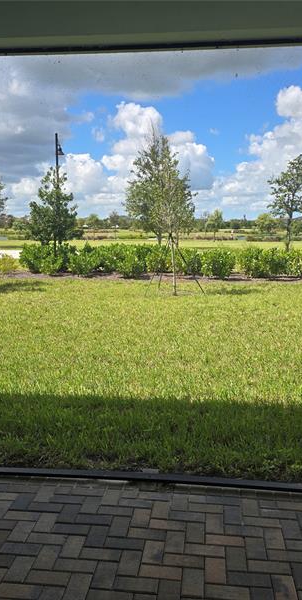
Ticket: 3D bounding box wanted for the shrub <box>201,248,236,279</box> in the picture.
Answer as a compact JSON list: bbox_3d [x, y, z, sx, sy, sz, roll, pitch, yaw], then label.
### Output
[{"bbox_3d":[2.091,-1.113,16.387,1.048,0.947,1.048,1,8,7],"label":"shrub"}]

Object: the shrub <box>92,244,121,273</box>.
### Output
[{"bbox_3d":[-1.536,-1.413,18.294,1.115,0.990,1.115,0,8,-5],"label":"shrub"}]

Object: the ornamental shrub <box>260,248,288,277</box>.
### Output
[{"bbox_3d":[4.062,-1.227,17.625,0.995,0.947,0.922,2,8,10],"label":"ornamental shrub"}]

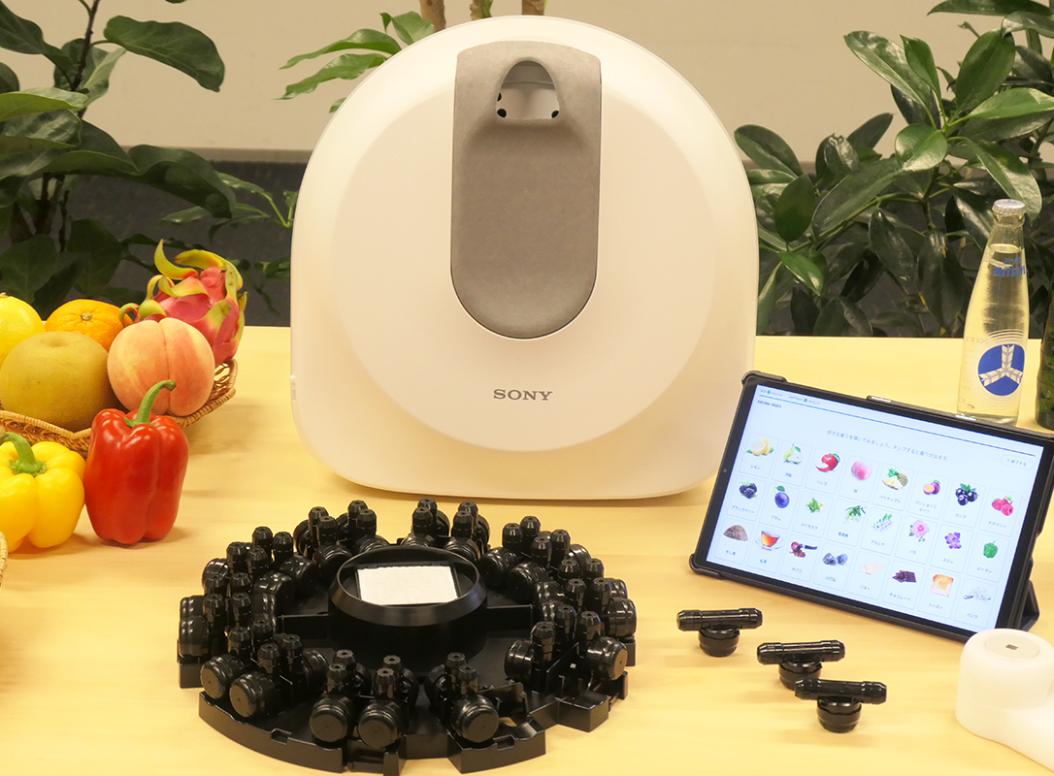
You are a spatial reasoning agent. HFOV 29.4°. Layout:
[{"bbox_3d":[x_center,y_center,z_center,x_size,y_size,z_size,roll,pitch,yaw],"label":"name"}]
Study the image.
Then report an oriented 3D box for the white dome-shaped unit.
[{"bbox_3d":[-0.002,-0.110,1.618,0.373,0.381,0.188,1,20,0],"label":"white dome-shaped unit"}]

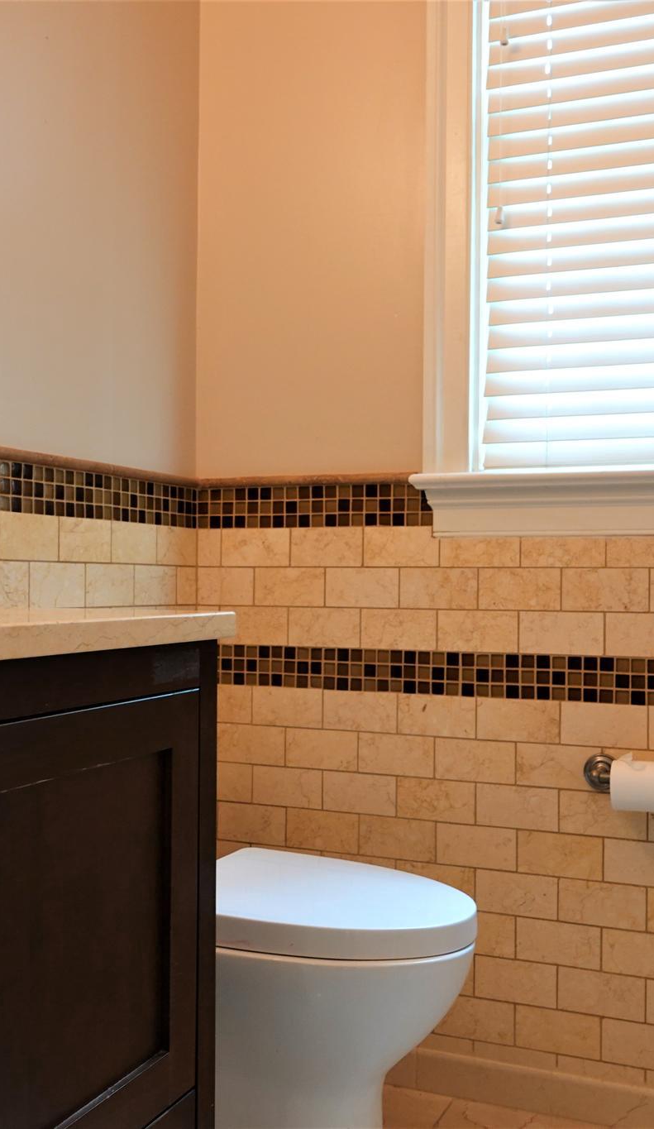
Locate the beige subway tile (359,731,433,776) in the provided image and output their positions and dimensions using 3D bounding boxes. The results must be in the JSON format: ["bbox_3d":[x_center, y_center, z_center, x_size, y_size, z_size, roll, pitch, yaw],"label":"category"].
[{"bbox_3d":[0.137,0.363,2.153,0.152,0.077,0.010,0,-1,22],"label":"beige subway tile"}]

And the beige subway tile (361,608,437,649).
[{"bbox_3d":[0.139,0.124,2.149,0.152,0.076,0.010,0,-1,23],"label":"beige subway tile"}]

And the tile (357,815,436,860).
[{"bbox_3d":[0.135,0.523,2.156,0.151,0.076,0.010,0,-1,22],"label":"tile"}]

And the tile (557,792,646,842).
[{"bbox_3d":[0.492,0.444,2.005,0.152,0.077,0.010,0,-1,22],"label":"tile"}]

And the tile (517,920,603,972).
[{"bbox_3d":[0.419,0.682,2.035,0.151,0.076,0.010,0,-1,22],"label":"tile"}]

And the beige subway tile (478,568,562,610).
[{"bbox_3d":[0.358,0.046,2.091,0.152,0.076,0.010,0,-2,22],"label":"beige subway tile"}]

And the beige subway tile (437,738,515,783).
[{"bbox_3d":[0.278,0.361,2.084,0.152,0.076,0.010,0,-1,23],"label":"beige subway tile"}]

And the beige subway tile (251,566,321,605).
[{"bbox_3d":[-0.073,0.045,2.241,0.152,0.076,0.010,0,-1,23],"label":"beige subway tile"}]

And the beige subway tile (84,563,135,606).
[{"bbox_3d":[-0.397,0.039,2.053,0.010,0.076,0.152,0,-1,25],"label":"beige subway tile"}]

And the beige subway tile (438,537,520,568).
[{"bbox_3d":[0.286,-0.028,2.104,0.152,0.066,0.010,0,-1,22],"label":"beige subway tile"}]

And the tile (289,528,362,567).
[{"bbox_3d":[0.001,-0.033,2.222,0.152,0.076,0.010,0,-1,22],"label":"tile"}]

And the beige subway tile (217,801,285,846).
[{"bbox_3d":[-0.152,0.524,2.285,0.152,0.076,0.010,0,-2,22],"label":"beige subway tile"}]

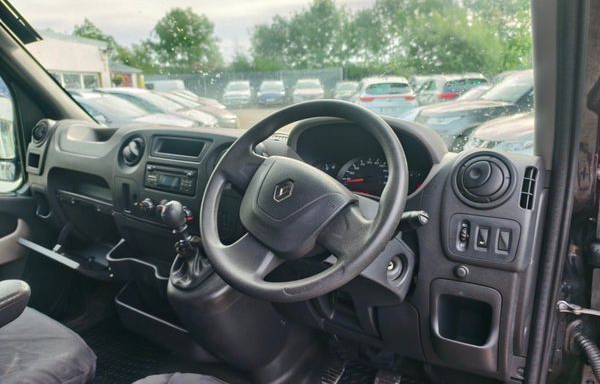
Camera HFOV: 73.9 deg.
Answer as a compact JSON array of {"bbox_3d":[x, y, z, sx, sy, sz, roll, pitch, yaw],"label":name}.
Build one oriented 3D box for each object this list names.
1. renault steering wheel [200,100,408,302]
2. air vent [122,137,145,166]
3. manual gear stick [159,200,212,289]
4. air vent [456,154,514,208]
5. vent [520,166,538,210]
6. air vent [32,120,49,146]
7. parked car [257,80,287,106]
[{"bbox_3d":[-0.003,0.002,0.718,0.395,0.395,0.100,23,-15,33],"label":"renault steering wheel"},{"bbox_3d":[-0.509,-0.124,1.220,0.090,0.090,0.040,9,4,29],"label":"air vent"},{"bbox_3d":[-0.285,0.132,1.000,0.105,0.215,0.110,9,32,29],"label":"manual gear stick"},{"bbox_3d":[0.345,-0.023,0.745,0.105,0.105,0.040,7,4,24],"label":"air vent"},{"bbox_3d":[0.403,-0.008,0.700,0.030,0.076,0.020,7,4,24],"label":"vent"},{"bbox_3d":[-0.957,-0.219,1.470,0.095,0.095,0.035,9,4,29],"label":"air vent"},{"bbox_3d":[-1.944,-6.818,27.175,1.800,1.500,4.300,0,16,0],"label":"parked car"}]

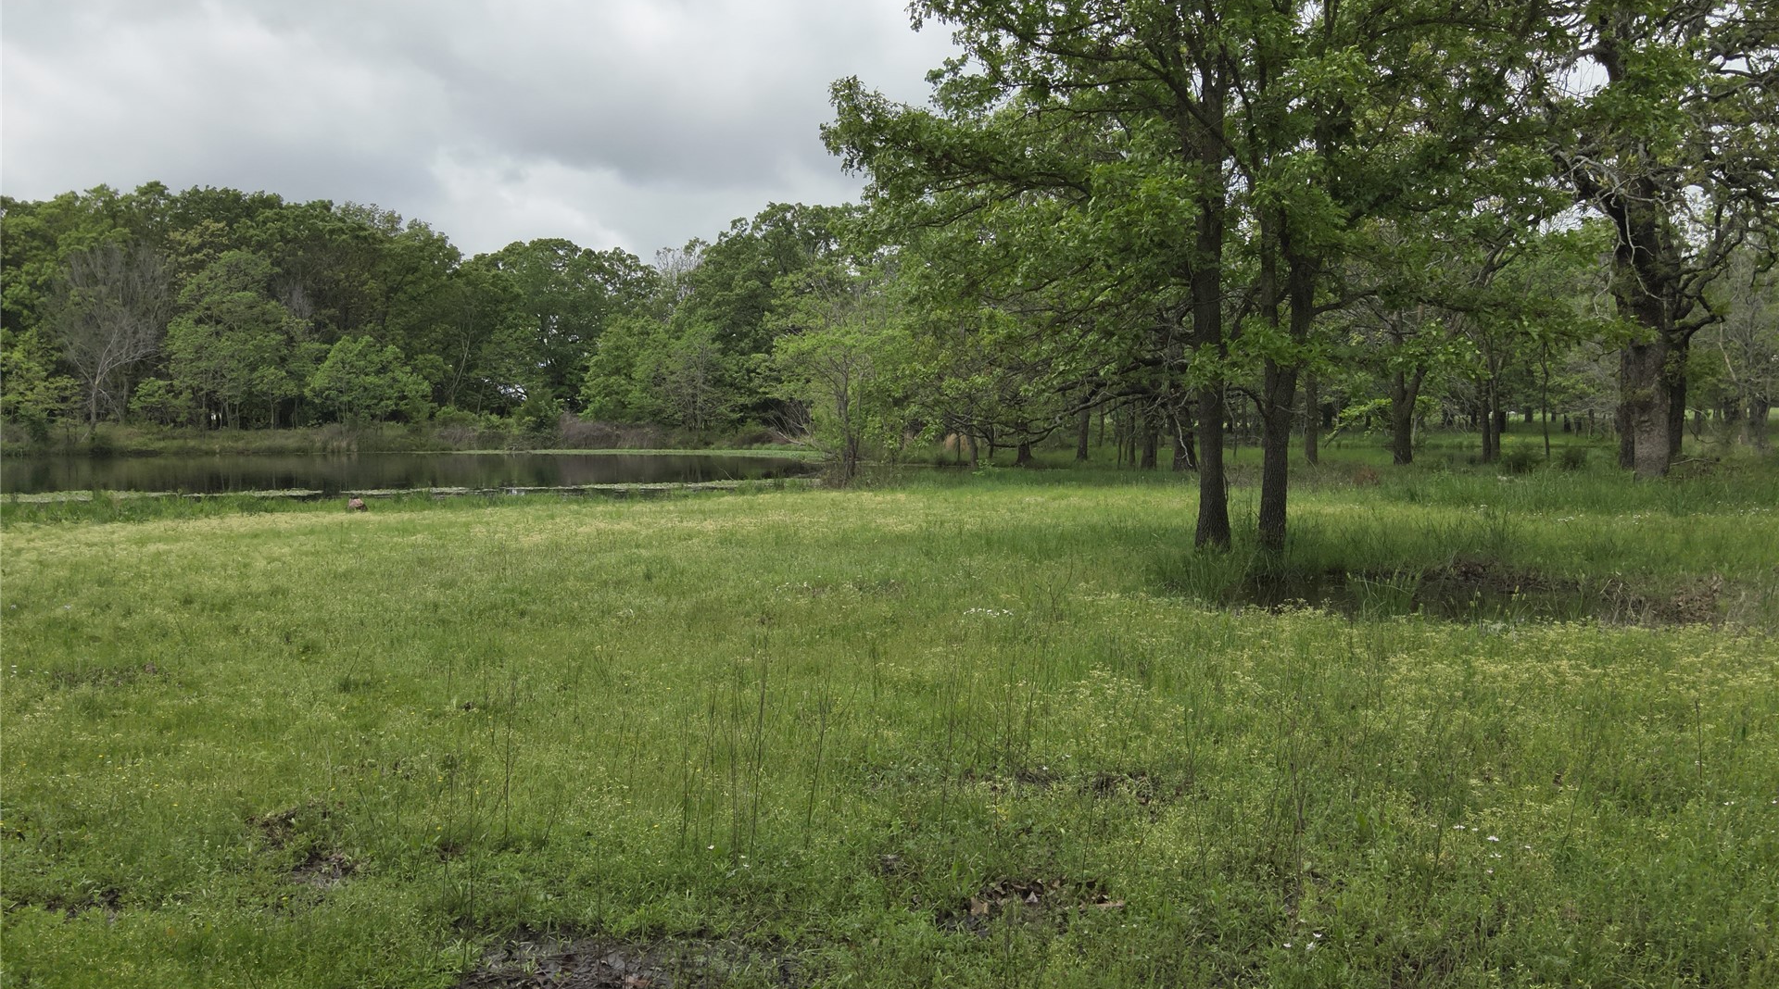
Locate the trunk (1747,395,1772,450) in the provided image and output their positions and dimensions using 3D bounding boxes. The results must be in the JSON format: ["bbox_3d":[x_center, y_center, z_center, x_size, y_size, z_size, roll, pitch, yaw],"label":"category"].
[{"bbox_3d":[26.782,-2.205,38.000,0.720,1.710,0.600,0,4,0],"label":"trunk"}]

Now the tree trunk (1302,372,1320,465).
[{"bbox_3d":[10.242,-1.825,30.000,0.400,2.260,0.380,0,4,0],"label":"tree trunk"}]

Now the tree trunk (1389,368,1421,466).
[{"bbox_3d":[12.332,-1.861,29.500,0.750,2.360,0.550,0,4,0],"label":"tree trunk"}]

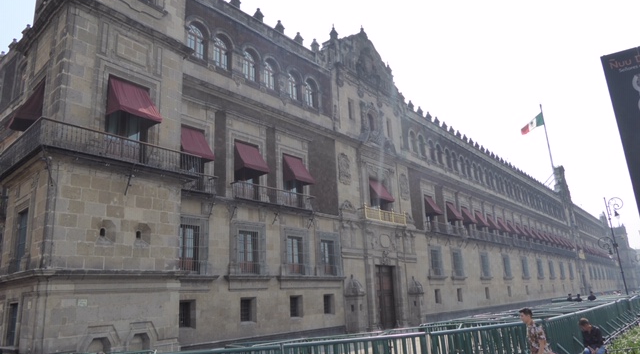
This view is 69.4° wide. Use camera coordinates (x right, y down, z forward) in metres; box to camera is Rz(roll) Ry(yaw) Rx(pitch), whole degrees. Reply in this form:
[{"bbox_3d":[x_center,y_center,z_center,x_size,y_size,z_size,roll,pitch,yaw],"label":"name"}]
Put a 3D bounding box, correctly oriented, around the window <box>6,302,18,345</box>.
[{"bbox_3d":[-11.284,5.440,17.021,0.920,1.450,0.200,-15,-19,39],"label":"window"}]

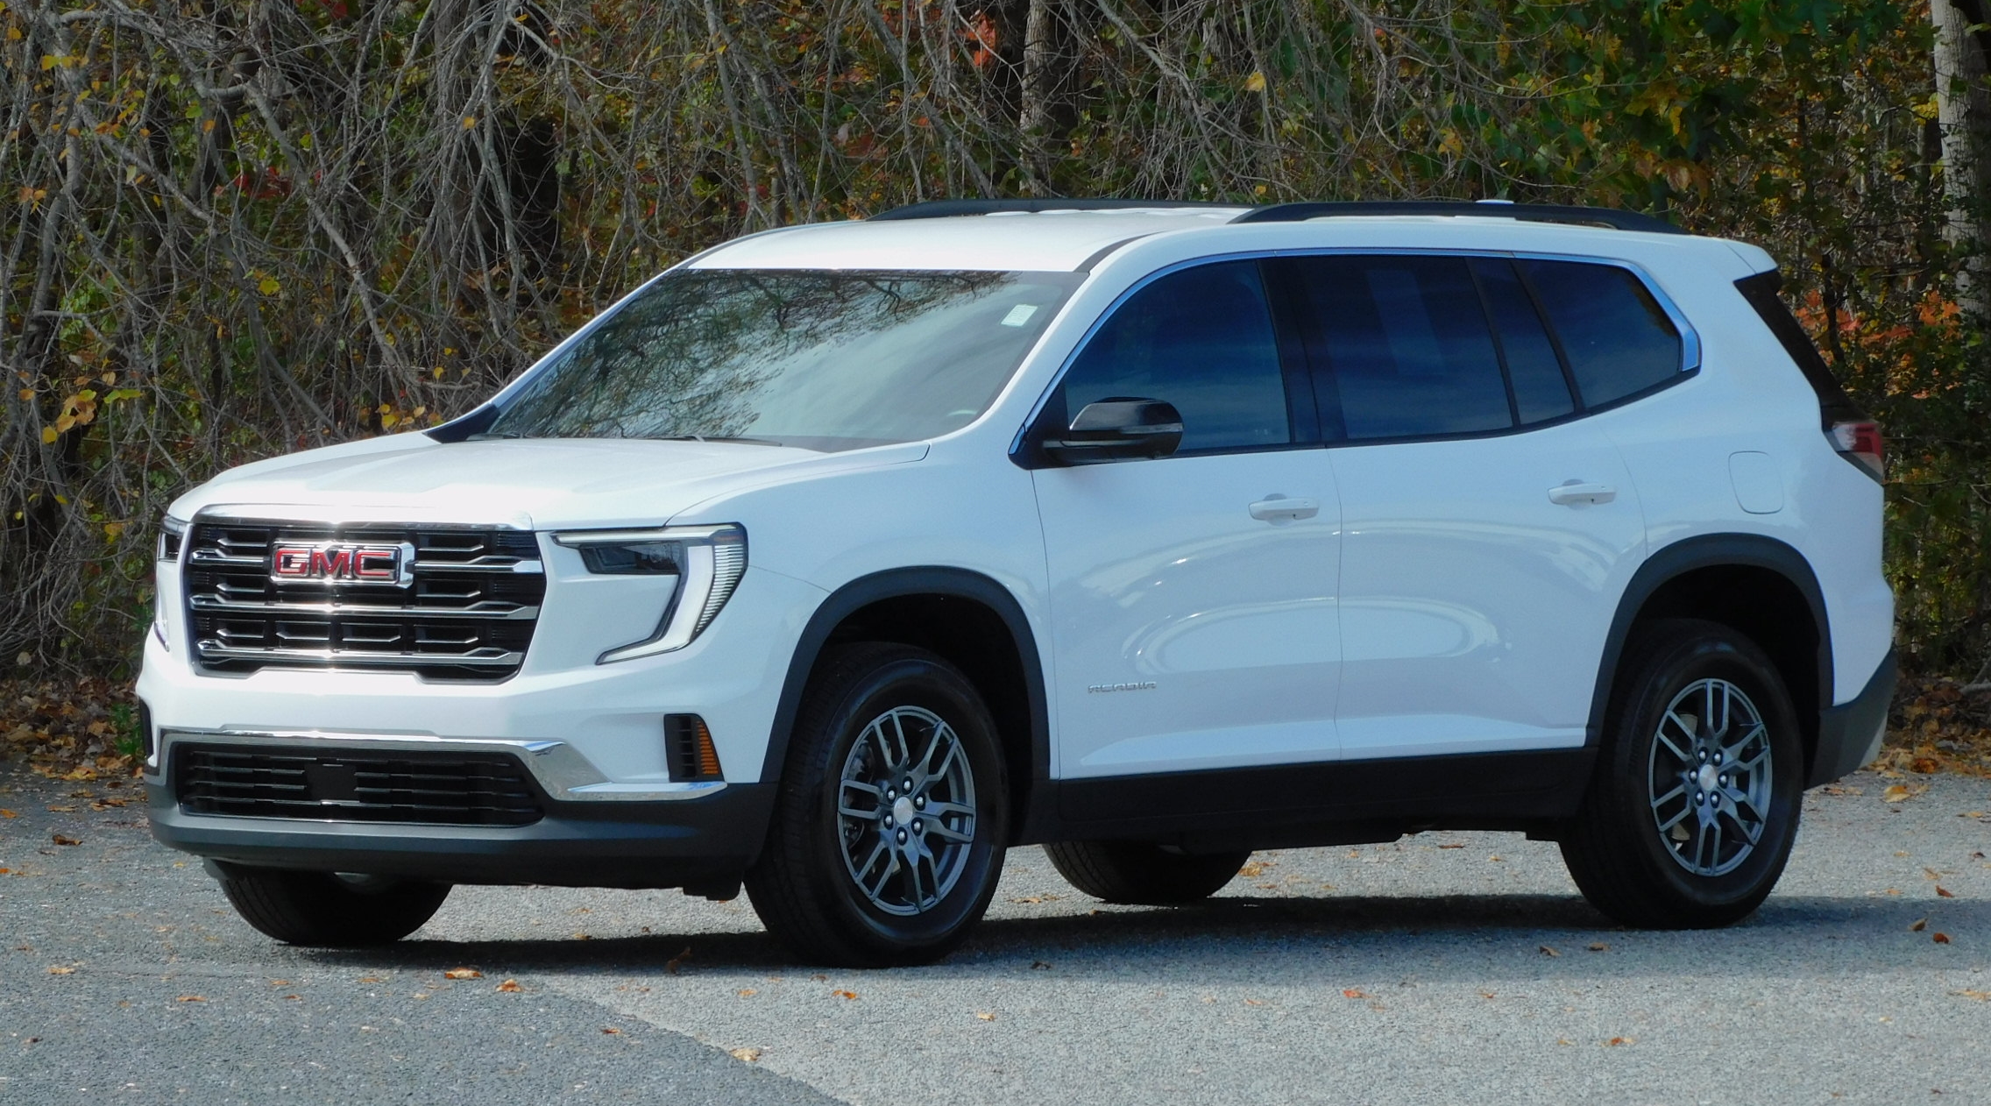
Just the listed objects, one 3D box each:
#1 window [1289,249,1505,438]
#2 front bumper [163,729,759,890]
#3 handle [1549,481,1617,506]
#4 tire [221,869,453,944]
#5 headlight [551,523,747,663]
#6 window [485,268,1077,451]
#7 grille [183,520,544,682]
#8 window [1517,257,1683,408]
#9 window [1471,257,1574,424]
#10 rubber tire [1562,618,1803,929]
[{"bbox_3d":[0.998,-0.507,42.420,0.060,0.471,0.740,-22,-13,38],"label":"window"},{"bbox_3d":[-1.420,0.589,40.969,1.960,0.350,0.480,2,2,41],"label":"front bumper"},{"bbox_3d":[1.447,-0.146,42.709,0.060,0.050,0.240,2,2,41],"label":"handle"},{"bbox_3d":[-1.598,0.567,42.050,0.255,0.775,0.780,2,2,41],"label":"tire"},{"bbox_3d":[-0.807,0.099,40.471,0.340,0.335,0.350,2,2,41],"label":"headlight"},{"bbox_3d":[-0.538,-0.497,41.961,1.500,0.140,0.830,2,36,41],"label":"window"},{"bbox_3d":[-1.528,0.112,40.827,1.170,0.385,0.130,2,2,41],"label":"grille"},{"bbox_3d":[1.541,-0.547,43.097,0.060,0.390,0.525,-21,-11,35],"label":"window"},{"bbox_3d":[1.319,-0.527,42.816,0.060,0.435,0.235,-21,-12,36],"label":"window"},{"bbox_3d":[1.712,0.553,43.255,0.255,0.775,0.780,2,2,41],"label":"rubber tire"}]

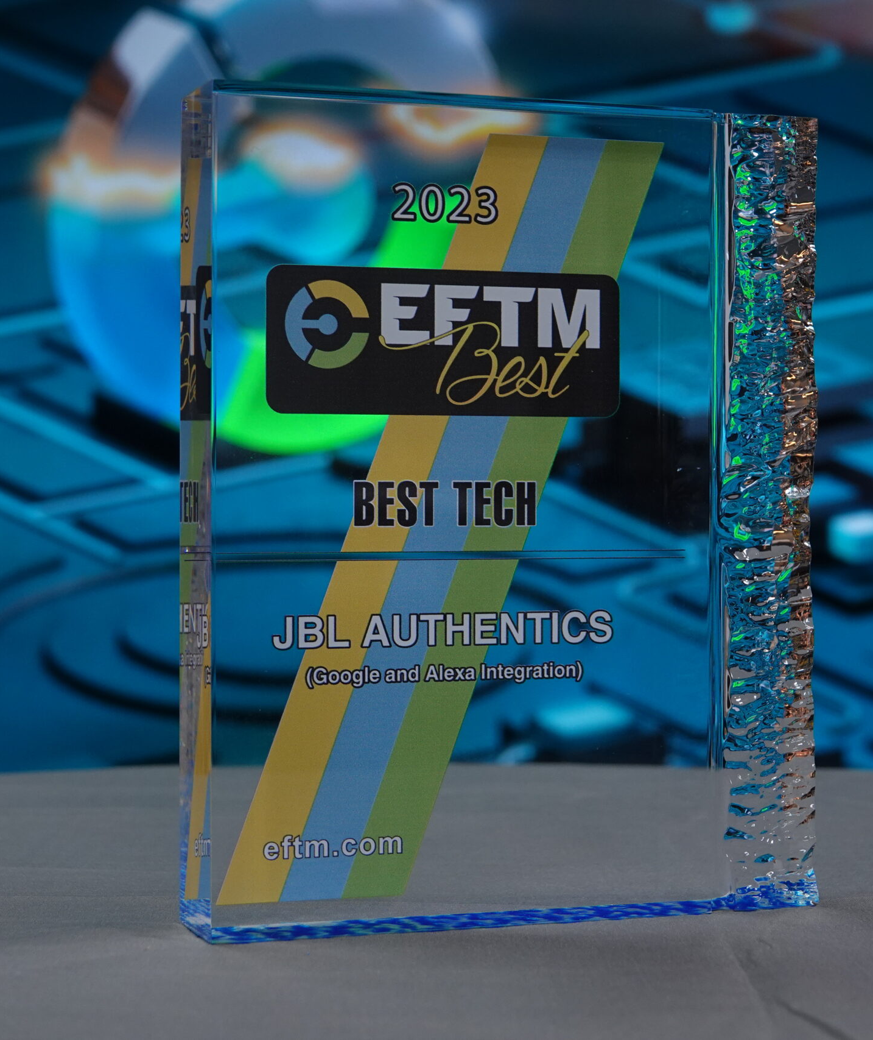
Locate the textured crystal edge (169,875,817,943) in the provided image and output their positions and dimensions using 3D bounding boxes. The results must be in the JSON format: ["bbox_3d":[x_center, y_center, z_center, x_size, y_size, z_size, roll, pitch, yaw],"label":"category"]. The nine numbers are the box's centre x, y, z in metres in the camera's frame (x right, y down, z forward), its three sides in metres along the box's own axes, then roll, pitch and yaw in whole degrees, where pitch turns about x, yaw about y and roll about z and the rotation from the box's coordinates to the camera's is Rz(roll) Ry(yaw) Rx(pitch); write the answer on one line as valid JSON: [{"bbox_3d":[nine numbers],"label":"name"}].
[{"bbox_3d":[0.016,0.086,0.536,0.146,0.008,0.028,0,0,-20],"label":"textured crystal edge"}]

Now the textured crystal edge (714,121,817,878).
[{"bbox_3d":[0.072,-0.004,0.555,0.028,0.179,0.028,0,0,-20],"label":"textured crystal edge"}]

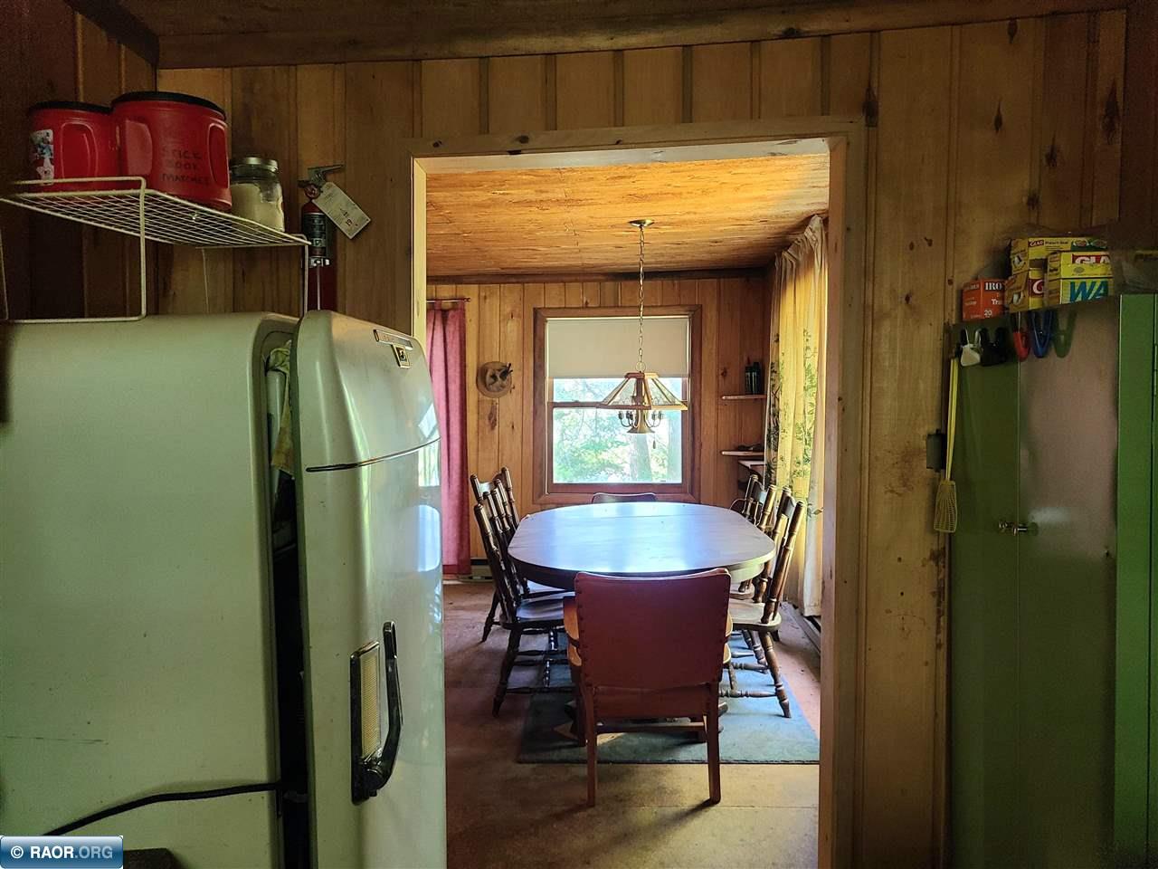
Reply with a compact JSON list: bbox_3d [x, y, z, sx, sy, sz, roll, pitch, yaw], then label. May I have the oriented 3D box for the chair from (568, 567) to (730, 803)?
[{"bbox_3d":[0.263,0.883,3.385,0.610,0.840,0.590,0,4,-1],"label":"chair"}]

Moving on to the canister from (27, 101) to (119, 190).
[{"bbox_3d":[-0.750,-0.410,1.298,0.120,0.132,0.120,-2,4,-30],"label":"canister"}]

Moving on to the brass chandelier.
[{"bbox_3d":[0.305,-0.523,4.275,0.410,1.052,0.430,0,4,-5],"label":"brass chandelier"}]

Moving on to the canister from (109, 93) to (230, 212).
[{"bbox_3d":[-0.612,-0.416,1.312,0.158,0.148,0.158,-1,4,-25],"label":"canister"}]

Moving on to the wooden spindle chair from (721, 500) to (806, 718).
[{"bbox_3d":[0.760,0.773,4.159,0.540,0.967,0.460,0,4,2],"label":"wooden spindle chair"}]

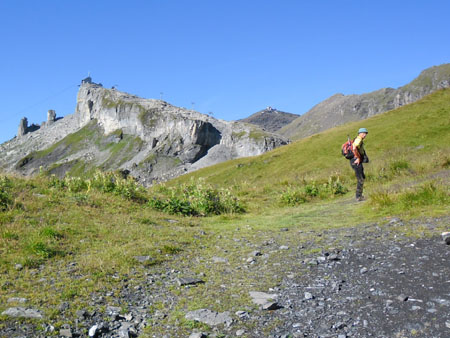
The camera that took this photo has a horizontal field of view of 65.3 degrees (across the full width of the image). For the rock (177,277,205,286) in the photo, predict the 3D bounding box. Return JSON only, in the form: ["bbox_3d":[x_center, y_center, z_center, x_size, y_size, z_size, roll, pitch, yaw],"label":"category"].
[{"bbox_3d":[-0.413,1.345,4.200,0.330,0.060,0.190,-2,1,-6],"label":"rock"}]

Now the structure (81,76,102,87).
[{"bbox_3d":[-361.119,-236.689,950.000,56.000,25.000,30.000,-1,-3,17],"label":"structure"}]

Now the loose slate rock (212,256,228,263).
[{"bbox_3d":[-0.064,1.288,5.000,0.225,0.050,0.160,-2,1,0],"label":"loose slate rock"}]

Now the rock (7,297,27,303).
[{"bbox_3d":[-2.375,1.486,4.000,0.225,0.050,0.140,-2,1,0],"label":"rock"}]

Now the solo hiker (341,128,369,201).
[{"bbox_3d":[3.134,-0.109,8.500,0.620,1.760,0.520,-1,-3,12],"label":"solo hiker"}]

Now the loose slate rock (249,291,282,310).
[{"bbox_3d":[0.409,1.329,3.550,0.320,0.090,0.290,-2,1,-11],"label":"loose slate rock"}]

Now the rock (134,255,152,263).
[{"bbox_3d":[-1.207,1.325,5.200,0.260,0.060,0.180,-2,1,0],"label":"rock"}]

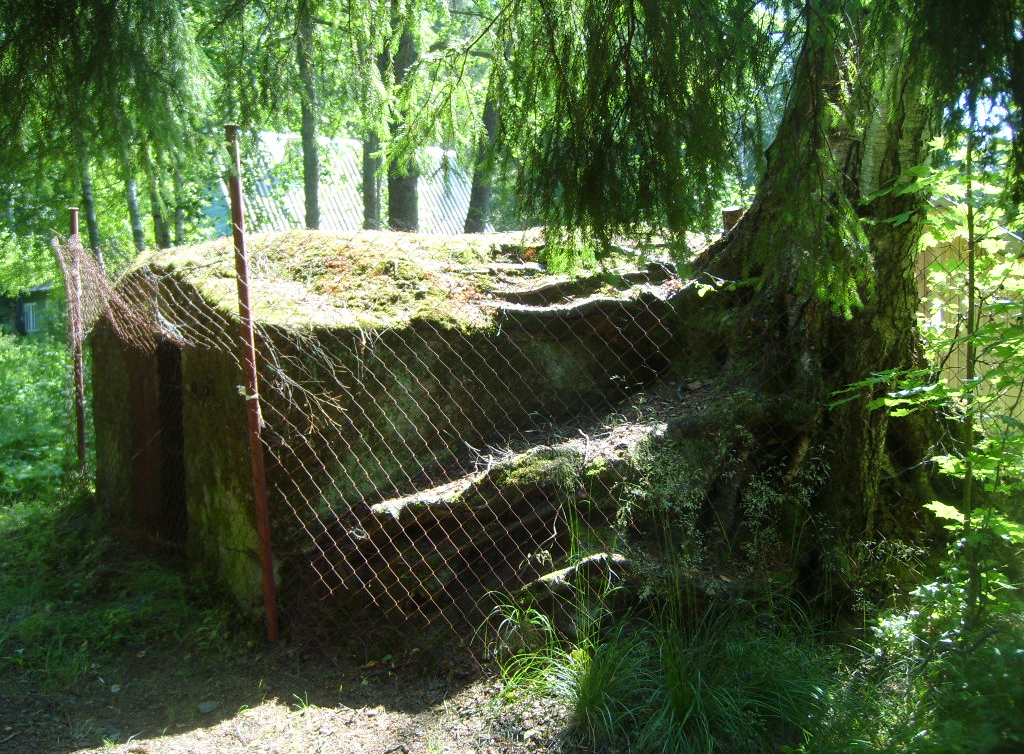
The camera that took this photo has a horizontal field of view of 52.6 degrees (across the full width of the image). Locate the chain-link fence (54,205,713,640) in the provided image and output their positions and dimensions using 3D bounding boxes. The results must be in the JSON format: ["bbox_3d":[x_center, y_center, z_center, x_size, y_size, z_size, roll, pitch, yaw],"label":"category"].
[{"bbox_3d":[-0.930,0.158,4.196,3.552,1.650,0.581,3,6,32],"label":"chain-link fence"}]

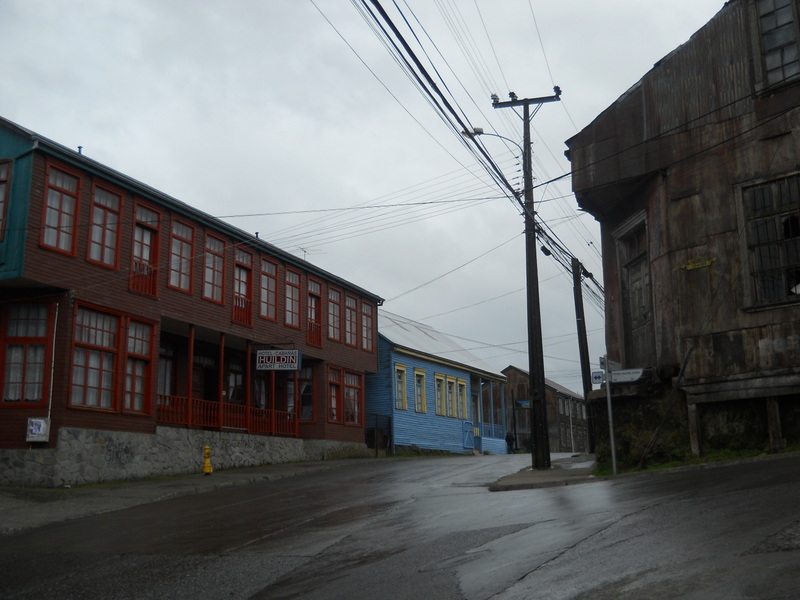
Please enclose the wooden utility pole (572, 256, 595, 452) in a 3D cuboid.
[{"bbox_3d":[7.057,2.064,32.831,0.340,7.587,0.340,-5,-13,15],"label":"wooden utility pole"}]

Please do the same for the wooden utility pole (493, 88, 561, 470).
[{"bbox_3d":[3.642,-0.795,23.240,1.950,10.577,0.440,-4,-13,16],"label":"wooden utility pole"}]

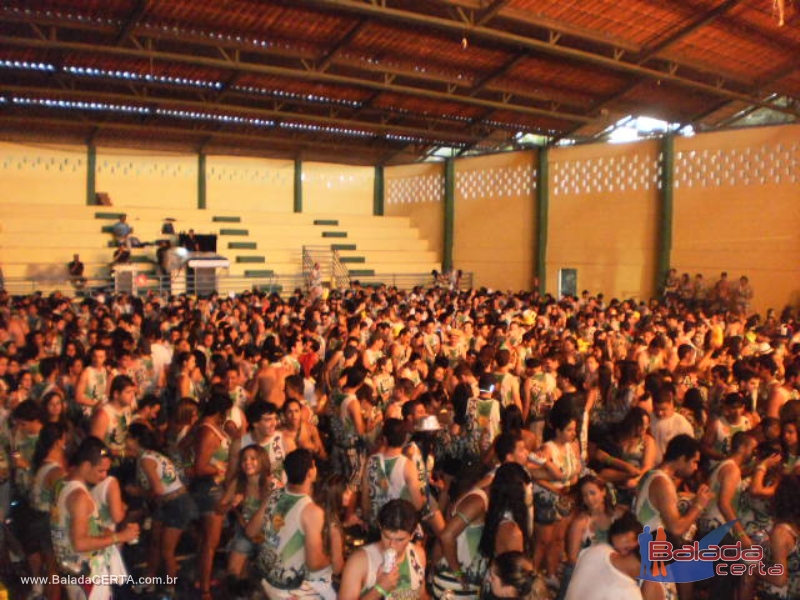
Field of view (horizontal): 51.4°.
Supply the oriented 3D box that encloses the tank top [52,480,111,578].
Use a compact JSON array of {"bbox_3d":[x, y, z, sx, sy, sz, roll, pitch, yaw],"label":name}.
[{"bbox_3d":[-2.067,1.483,5.400,0.290,0.630,0.400,-1,4,-22],"label":"tank top"}]

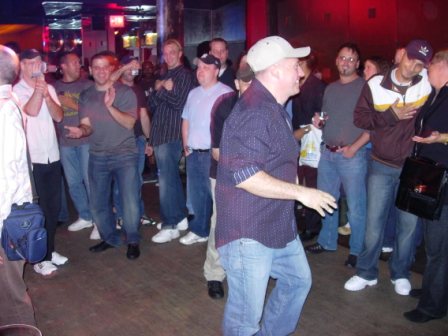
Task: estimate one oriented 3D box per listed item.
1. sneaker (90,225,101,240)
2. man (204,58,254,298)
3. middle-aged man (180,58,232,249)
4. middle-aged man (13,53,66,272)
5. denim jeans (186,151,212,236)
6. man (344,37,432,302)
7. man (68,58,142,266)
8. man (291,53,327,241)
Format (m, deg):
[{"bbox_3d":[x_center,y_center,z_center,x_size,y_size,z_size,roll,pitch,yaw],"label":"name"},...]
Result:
[{"bbox_3d":[-1.230,0.599,4.780,0.110,0.120,0.290,-2,12,-8],"label":"sneaker"},{"bbox_3d":[0.101,0.071,3.440,0.540,1.690,0.360,-1,12,-6],"label":"man"},{"bbox_3d":[-0.151,-0.167,4.508,0.510,1.730,0.340,5,13,24],"label":"middle-aged man"},{"bbox_3d":[-1.436,-0.048,3.870,0.470,1.750,0.430,-11,16,-42],"label":"middle-aged man"},{"bbox_3d":[-0.191,0.210,4.585,0.400,0.860,0.320,5,13,24],"label":"denim jeans"},{"bbox_3d":[1.175,0.010,3.514,0.620,1.780,0.420,2,12,11],"label":"man"},{"bbox_3d":[-1.012,-0.115,4.200,0.620,1.750,0.450,-1,12,-6],"label":"man"},{"bbox_3d":[0.784,-0.188,4.561,0.500,1.750,0.380,10,15,40],"label":"man"}]

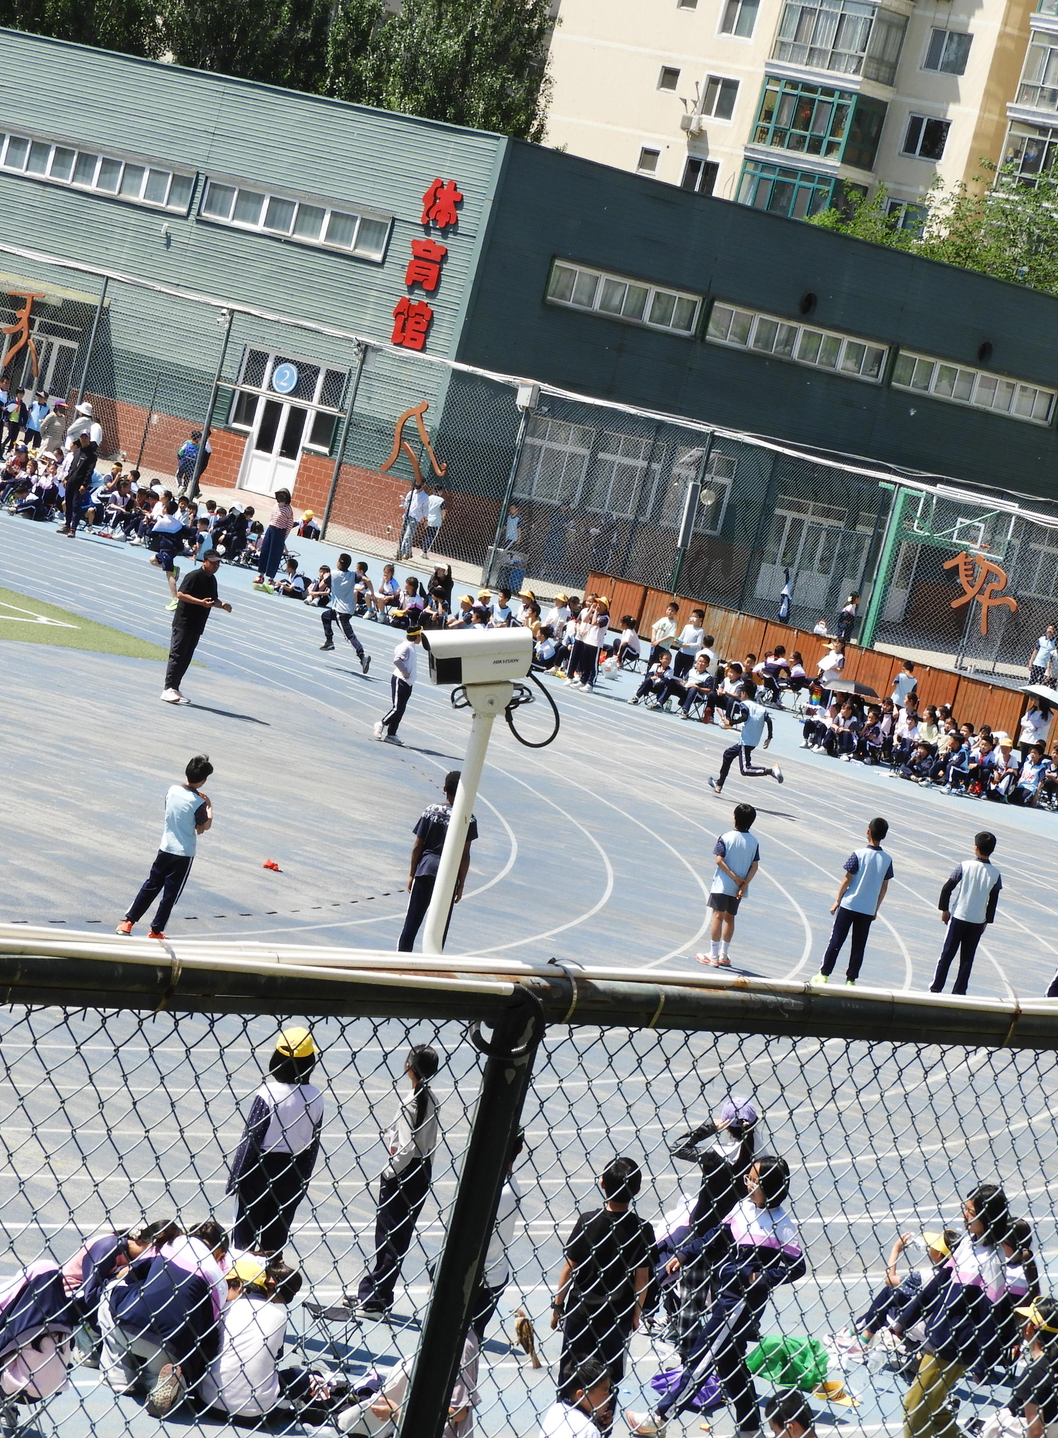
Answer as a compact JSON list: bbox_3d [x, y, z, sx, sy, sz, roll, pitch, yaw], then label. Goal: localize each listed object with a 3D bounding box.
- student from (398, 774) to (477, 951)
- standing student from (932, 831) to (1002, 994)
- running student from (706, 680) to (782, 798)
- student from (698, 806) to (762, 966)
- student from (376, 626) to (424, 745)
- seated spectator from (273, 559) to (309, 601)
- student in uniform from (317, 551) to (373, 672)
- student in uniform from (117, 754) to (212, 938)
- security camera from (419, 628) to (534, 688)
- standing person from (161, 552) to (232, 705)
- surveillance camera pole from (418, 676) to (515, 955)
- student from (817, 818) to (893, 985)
[{"bbox_3d":[-0.705,1.229,38.643,0.480,1.594,0.290,13,5,-12],"label":"student"},{"bbox_3d":[4.181,1.883,44.642,0.470,1.620,0.290,11,5,-28],"label":"standing student"},{"bbox_3d":[2.803,0.325,59.374,0.480,1.420,0.850,10,6,-40],"label":"running student"},{"bbox_3d":[1.932,1.531,43.302,0.420,1.469,0.290,12,5,-24],"label":"student"},{"bbox_3d":[-1.471,-0.403,56.634,0.420,1.373,0.420,14,5,5],"label":"student"},{"bbox_3d":[-3.860,-2.321,76.651,0.540,0.620,0.400,12,5,-20],"label":"seated spectator"},{"bbox_3d":[-2.555,-1.475,65.297,0.800,1.420,0.550,18,6,42],"label":"student in uniform"},{"bbox_3d":[-2.714,1.001,36.108,0.430,1.420,0.350,18,6,40],"label":"student in uniform"},{"bbox_3d":[-0.105,-0.123,9.400,0.207,0.102,0.100,-3,8,-10],"label":"security camera"},{"bbox_3d":[-3.864,-1.059,54.923,0.540,1.760,0.530,16,5,25],"label":"standing person"},{"bbox_3d":[-0.148,0.222,10.200,0.130,0.600,0.110,12,5,-20],"label":"surveillance camera pole"},{"bbox_3d":[3.045,1.704,43.453,0.460,1.570,0.320,13,5,-13],"label":"student"}]

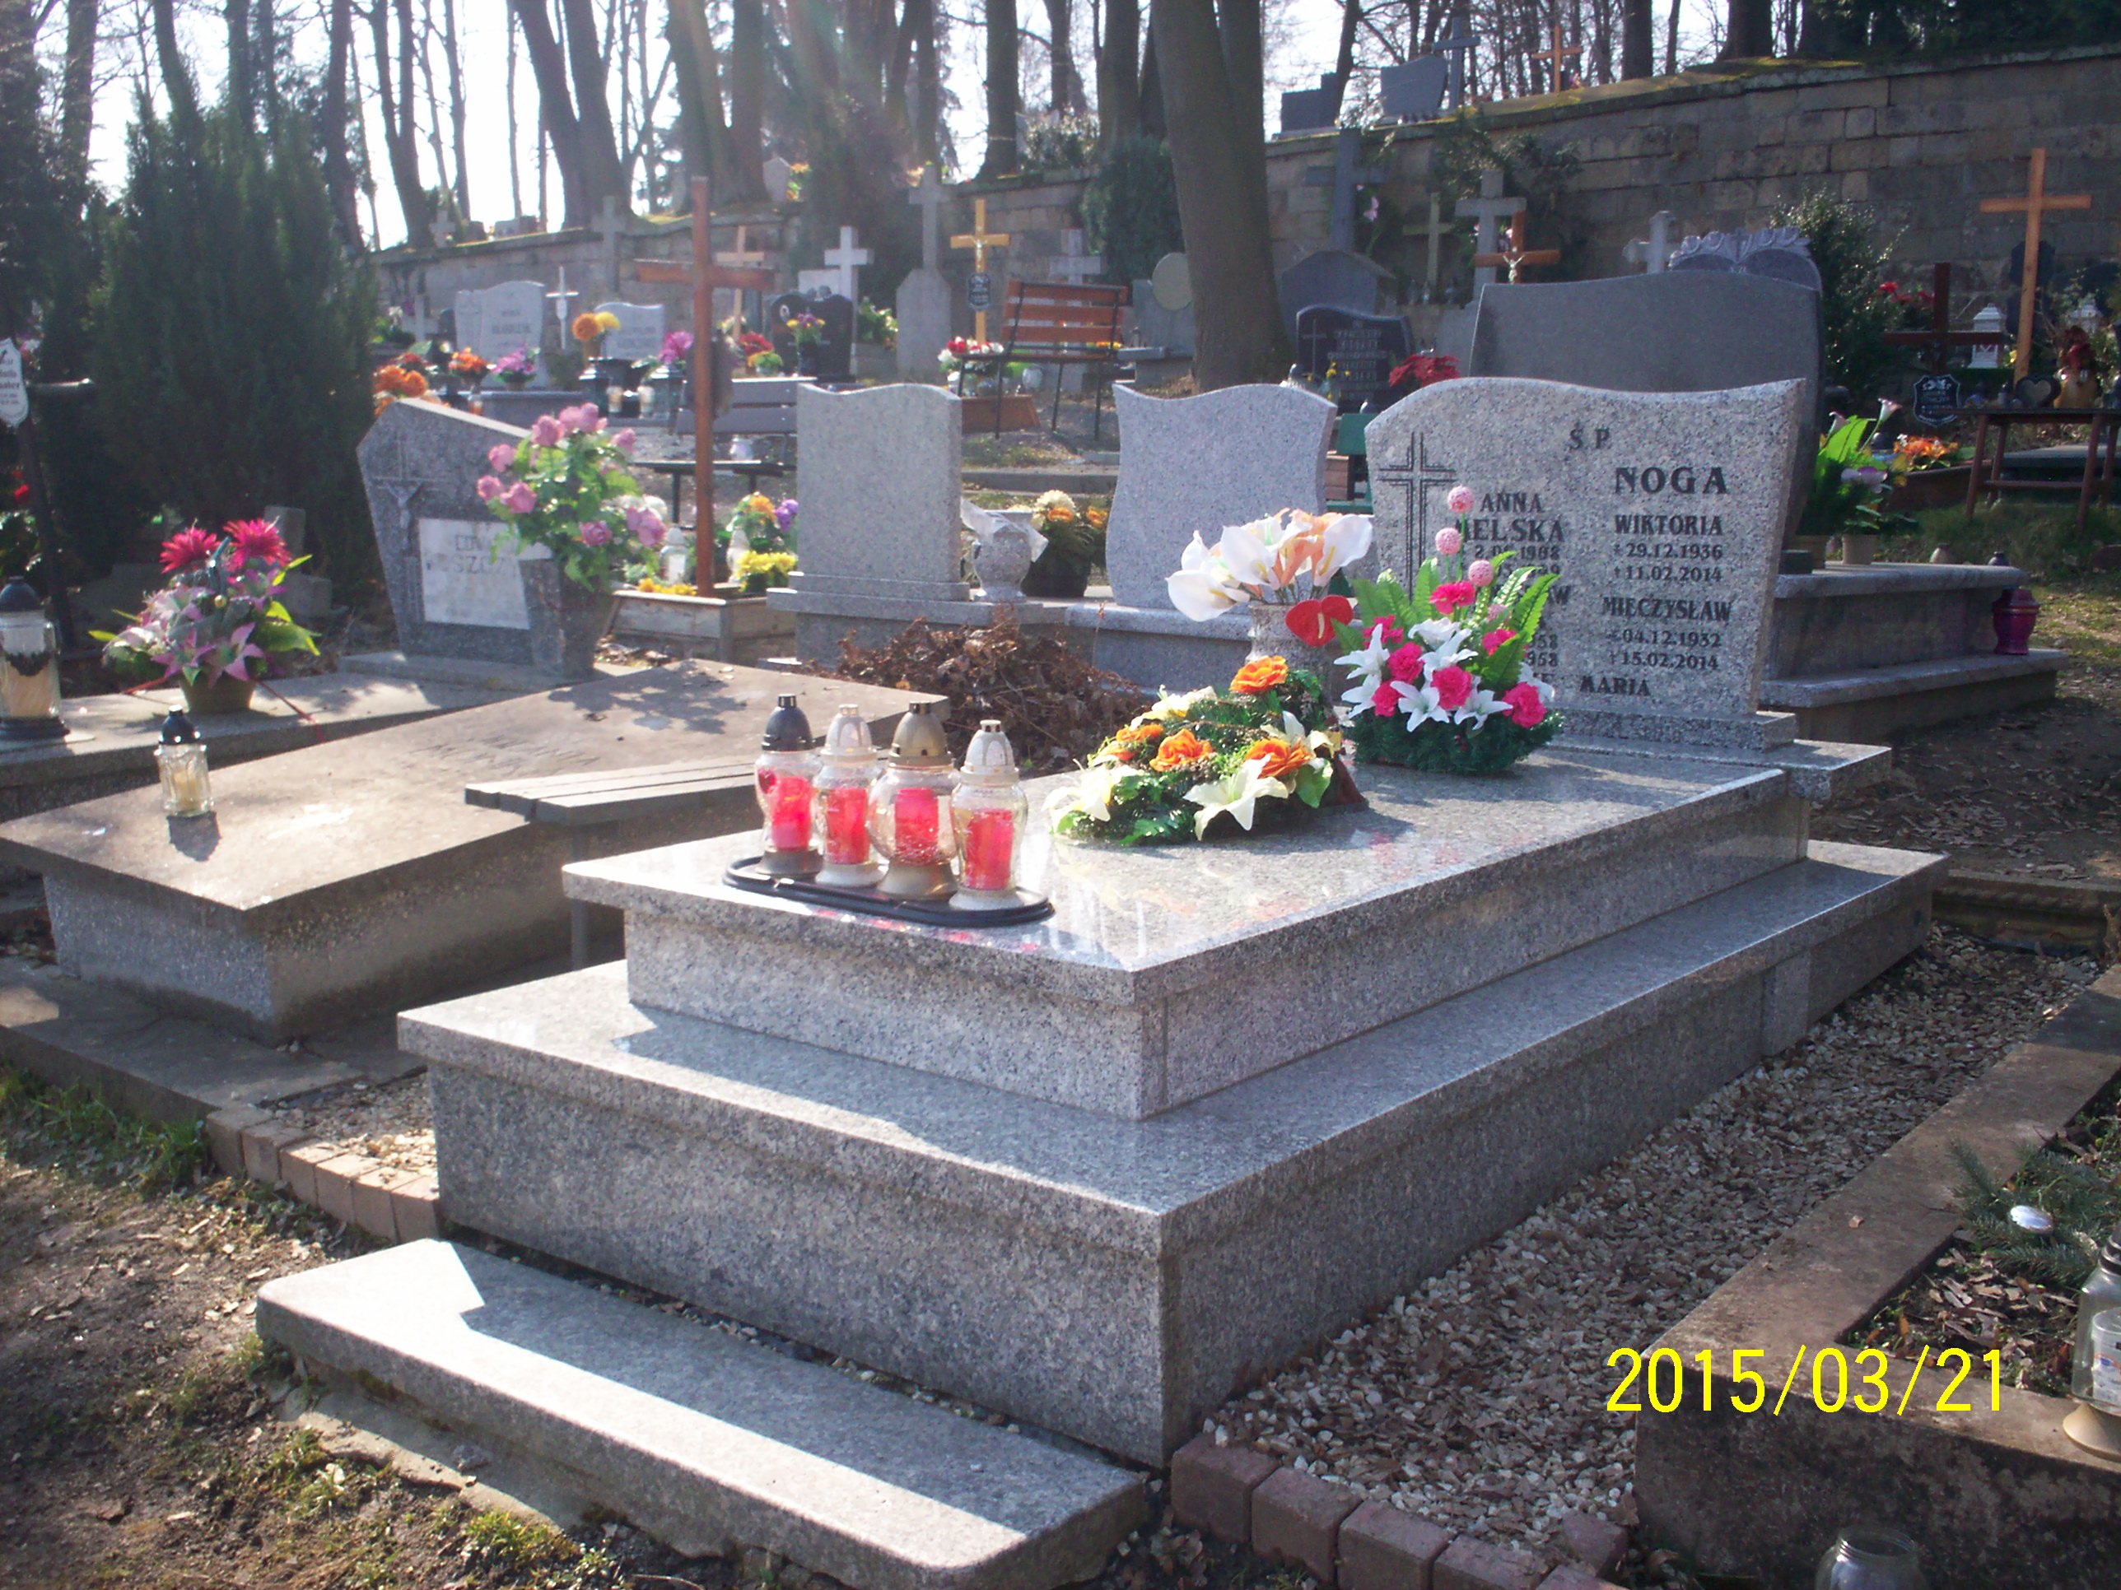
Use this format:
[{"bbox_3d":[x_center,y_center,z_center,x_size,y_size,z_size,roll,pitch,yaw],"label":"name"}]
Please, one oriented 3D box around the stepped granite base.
[{"bbox_3d":[0.326,0.248,3.373,1.280,0.466,2.228,6,12,40],"label":"stepped granite base"}]

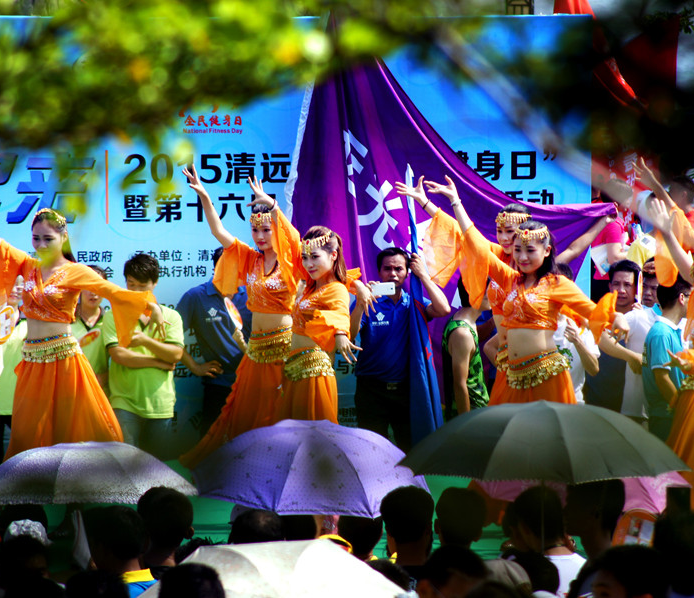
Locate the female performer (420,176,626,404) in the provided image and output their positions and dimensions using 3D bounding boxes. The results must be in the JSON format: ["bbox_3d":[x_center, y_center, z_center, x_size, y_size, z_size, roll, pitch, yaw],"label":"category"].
[{"bbox_3d":[0.877,0.274,37.500,1.000,1.760,0.500,2,5,25],"label":"female performer"}]

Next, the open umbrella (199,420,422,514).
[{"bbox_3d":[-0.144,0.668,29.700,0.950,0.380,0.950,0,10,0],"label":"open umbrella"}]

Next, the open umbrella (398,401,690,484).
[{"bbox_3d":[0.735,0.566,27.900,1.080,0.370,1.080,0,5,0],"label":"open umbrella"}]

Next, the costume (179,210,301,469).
[{"bbox_3d":[-0.539,0.318,38.000,0.600,1.520,0.500,2,5,20],"label":"costume"}]

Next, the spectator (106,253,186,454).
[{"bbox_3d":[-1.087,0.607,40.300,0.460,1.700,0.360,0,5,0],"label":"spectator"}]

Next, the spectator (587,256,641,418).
[{"bbox_3d":[1.431,0.645,40.300,0.500,1.700,0.350,0,5,0],"label":"spectator"}]

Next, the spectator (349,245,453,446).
[{"bbox_3d":[0.281,0.575,40.200,0.540,1.700,0.420,0,5,3],"label":"spectator"}]

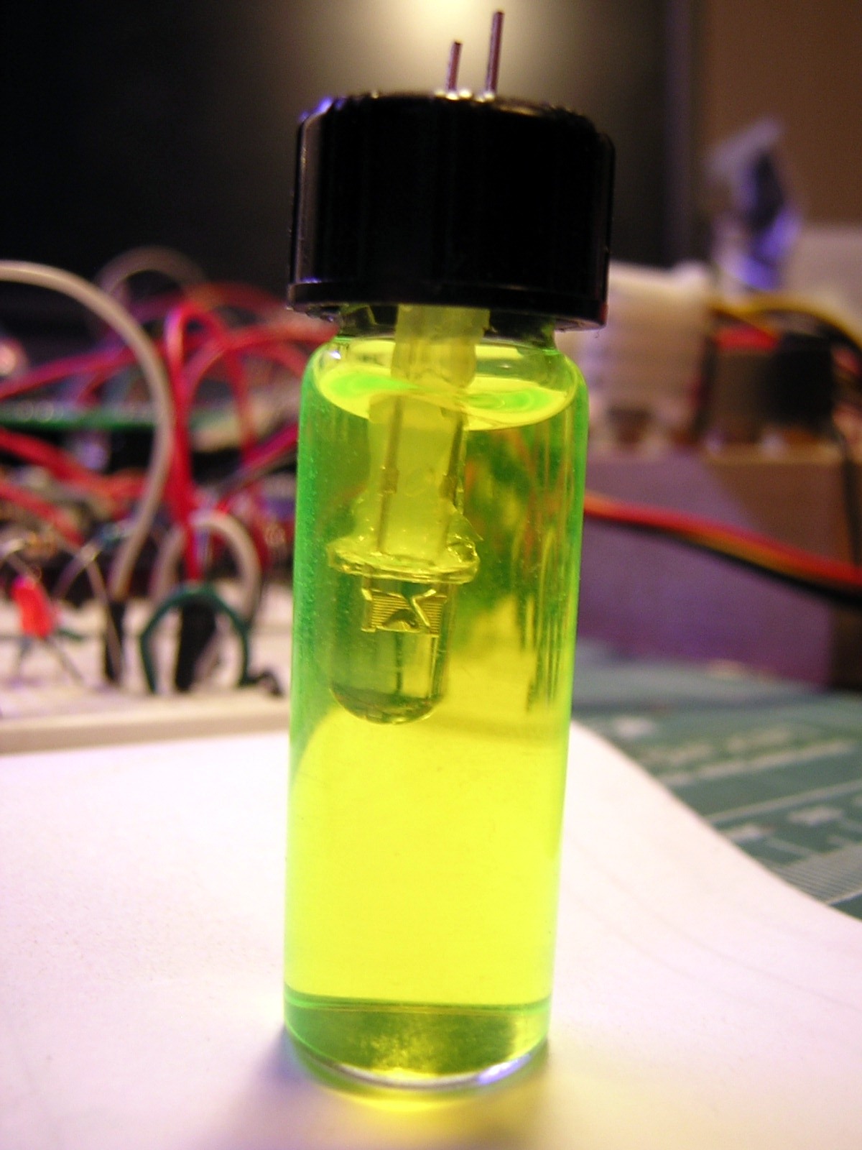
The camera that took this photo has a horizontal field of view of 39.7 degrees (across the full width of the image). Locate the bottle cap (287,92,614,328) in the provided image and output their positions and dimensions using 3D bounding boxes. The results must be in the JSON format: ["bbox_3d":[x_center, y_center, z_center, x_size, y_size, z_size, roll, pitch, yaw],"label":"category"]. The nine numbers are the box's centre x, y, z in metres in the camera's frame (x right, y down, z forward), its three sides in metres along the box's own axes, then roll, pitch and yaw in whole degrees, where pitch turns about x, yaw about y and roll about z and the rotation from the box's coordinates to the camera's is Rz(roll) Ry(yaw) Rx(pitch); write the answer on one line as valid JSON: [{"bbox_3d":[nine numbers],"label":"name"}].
[{"bbox_3d":[0.001,-0.018,0.060,0.016,0.009,0.016,3,9,0],"label":"bottle cap"}]

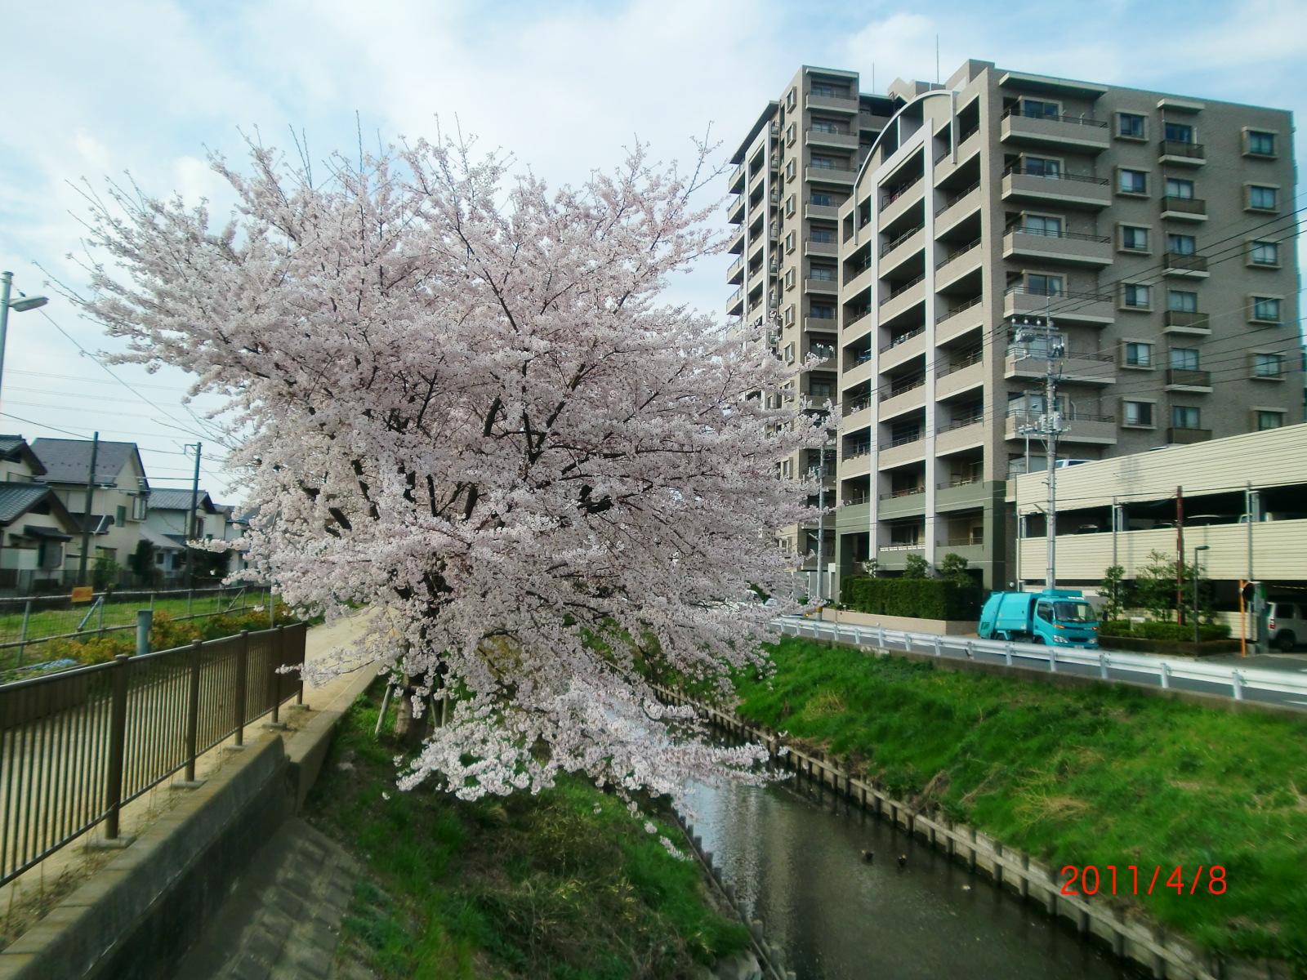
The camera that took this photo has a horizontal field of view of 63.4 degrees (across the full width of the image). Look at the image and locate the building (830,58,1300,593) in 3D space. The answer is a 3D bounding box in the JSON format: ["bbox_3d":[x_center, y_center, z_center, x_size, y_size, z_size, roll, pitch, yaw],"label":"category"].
[{"bbox_3d":[23.067,-5.973,63.834,17.300,28.470,21.200,2,-5,-11],"label":"building"}]

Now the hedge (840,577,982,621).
[{"bbox_3d":[13.353,5.750,56.054,2.000,1.930,13.500,2,-5,-11],"label":"hedge"}]

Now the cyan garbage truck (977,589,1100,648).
[{"bbox_3d":[13.925,4.794,38.753,1.750,2.290,5.350,2,-5,-12],"label":"cyan garbage truck"}]

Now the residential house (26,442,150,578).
[{"bbox_3d":[-30.788,1.527,56.627,5.400,8.350,7.000,2,-5,-9],"label":"residential house"}]

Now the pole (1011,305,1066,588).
[{"bbox_3d":[15.311,-0.388,41.919,2.000,13.220,1.000,2,-5,-12],"label":"pole"}]

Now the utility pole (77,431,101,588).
[{"bbox_3d":[-26.132,1.310,49.025,0.320,7.850,0.320,1,-5,0],"label":"utility pole"}]

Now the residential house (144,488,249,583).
[{"bbox_3d":[-36.084,3.744,77.805,7.000,7.400,11.000,2,-5,-10],"label":"residential house"}]

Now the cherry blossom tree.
[{"bbox_3d":[-2.490,-0.498,13.289,9.200,7.800,8.600,2,-5,-10],"label":"cherry blossom tree"}]

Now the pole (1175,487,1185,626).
[{"bbox_3d":[19.645,2.887,39.433,0.220,6.100,0.220,2,-5,-12],"label":"pole"}]

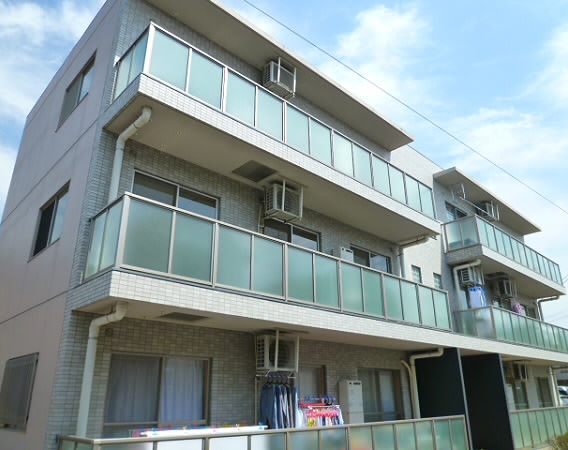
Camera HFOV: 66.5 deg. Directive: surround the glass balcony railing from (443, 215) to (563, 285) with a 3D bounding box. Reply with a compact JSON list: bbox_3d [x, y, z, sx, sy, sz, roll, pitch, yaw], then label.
[{"bbox_3d":[8.692,1.332,16.567,8.392,0.958,1.130,19,-28,-40],"label":"glass balcony railing"}]

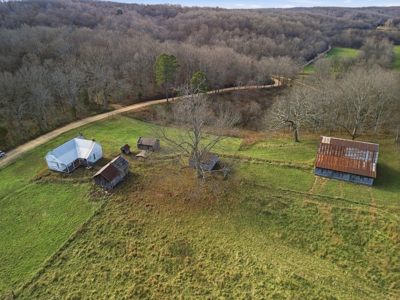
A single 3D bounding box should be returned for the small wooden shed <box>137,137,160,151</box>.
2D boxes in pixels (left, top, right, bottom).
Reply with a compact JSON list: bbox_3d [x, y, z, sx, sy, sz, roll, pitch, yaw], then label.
[{"bbox_3d":[-16.149,-2.144,88.240,5.605,3.491,4.142,8,27,17],"label":"small wooden shed"}]

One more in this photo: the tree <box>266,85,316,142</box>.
[{"bbox_3d":[30.604,-11.371,89.114,14.500,19.310,14.500,0,26,0],"label":"tree"}]

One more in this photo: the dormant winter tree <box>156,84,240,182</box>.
[{"bbox_3d":[-0.555,-3.654,67.396,19.000,24.480,19.000,0,26,0],"label":"dormant winter tree"}]

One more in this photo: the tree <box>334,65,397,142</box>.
[{"bbox_3d":[52.663,-14.381,89.491,18.000,24.390,18.000,0,26,0],"label":"tree"}]

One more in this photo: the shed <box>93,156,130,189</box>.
[{"bbox_3d":[-22.573,5.579,71.553,5.300,4.237,8.480,8,27,16],"label":"shed"}]

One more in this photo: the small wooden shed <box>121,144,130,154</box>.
[{"bbox_3d":[-22.880,-0.161,85.513,2.100,2.317,2.000,8,27,16],"label":"small wooden shed"}]

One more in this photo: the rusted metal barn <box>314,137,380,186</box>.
[{"bbox_3d":[39.306,1.458,75.009,13.763,8.615,12.844,10,28,20],"label":"rusted metal barn"}]

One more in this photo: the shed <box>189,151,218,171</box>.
[{"bbox_3d":[1.150,2.393,78.966,6.494,3.466,6.500,10,28,20],"label":"shed"}]

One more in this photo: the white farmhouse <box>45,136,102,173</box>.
[{"bbox_3d":[-35.431,0.932,78.750,9.625,6.282,11.347,9,27,17],"label":"white farmhouse"}]

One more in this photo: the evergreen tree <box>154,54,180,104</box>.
[{"bbox_3d":[-14.814,-31.618,126.613,10.500,22.830,10.500,0,26,0],"label":"evergreen tree"}]

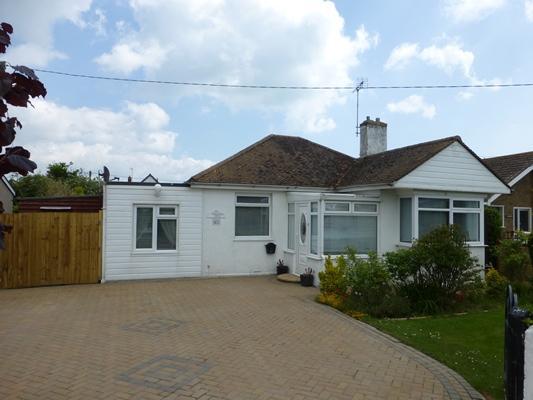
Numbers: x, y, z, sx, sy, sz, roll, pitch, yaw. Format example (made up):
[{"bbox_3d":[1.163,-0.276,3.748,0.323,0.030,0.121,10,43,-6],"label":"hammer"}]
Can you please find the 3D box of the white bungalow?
[{"bbox_3d":[0.138,-0.458,13.165,10.530,5.707,9.950,2,-2,-20],"label":"white bungalow"}]

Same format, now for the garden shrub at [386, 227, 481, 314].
[{"bbox_3d":[3.638,1.385,8.150,1.969,1.689,1.600,2,-2,-20],"label":"garden shrub"}]

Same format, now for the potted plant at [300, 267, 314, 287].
[{"bbox_3d":[1.098,2.071,9.900,0.356,0.471,0.360,2,-2,-20],"label":"potted plant"}]

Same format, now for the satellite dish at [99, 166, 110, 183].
[{"bbox_3d":[-4.646,-0.731,10.600,0.340,0.460,0.480,2,-2,-21],"label":"satellite dish"}]

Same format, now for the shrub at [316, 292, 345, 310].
[{"bbox_3d":[1.316,2.029,7.600,0.547,0.290,0.600,2,-2,-20],"label":"shrub"}]

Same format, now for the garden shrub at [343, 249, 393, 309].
[{"bbox_3d":[2.172,1.619,7.950,1.022,1.151,0.950,2,-2,-20],"label":"garden shrub"}]

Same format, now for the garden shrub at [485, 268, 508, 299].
[{"bbox_3d":[5.538,1.981,8.900,0.549,0.662,0.550,2,-2,-20],"label":"garden shrub"}]

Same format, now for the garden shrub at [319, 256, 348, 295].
[{"bbox_3d":[1.509,1.731,8.450,0.608,0.969,0.600,1,-1,0],"label":"garden shrub"}]

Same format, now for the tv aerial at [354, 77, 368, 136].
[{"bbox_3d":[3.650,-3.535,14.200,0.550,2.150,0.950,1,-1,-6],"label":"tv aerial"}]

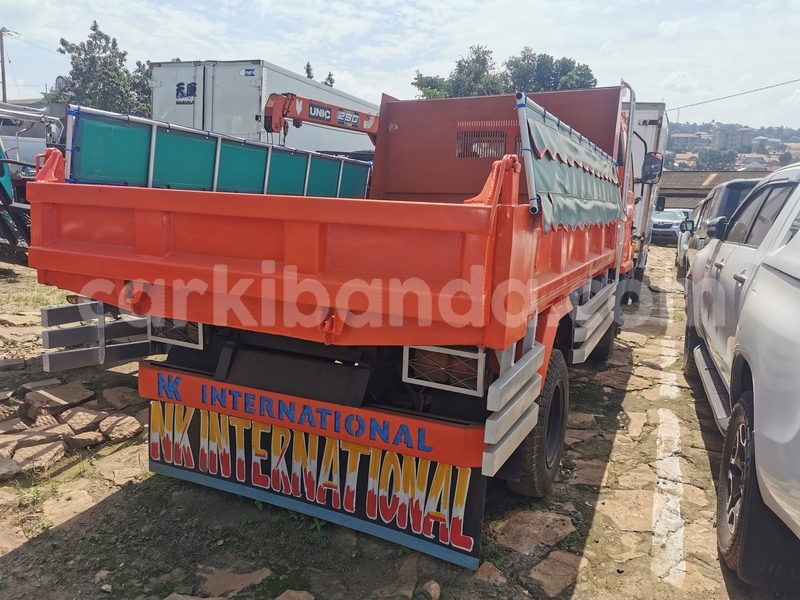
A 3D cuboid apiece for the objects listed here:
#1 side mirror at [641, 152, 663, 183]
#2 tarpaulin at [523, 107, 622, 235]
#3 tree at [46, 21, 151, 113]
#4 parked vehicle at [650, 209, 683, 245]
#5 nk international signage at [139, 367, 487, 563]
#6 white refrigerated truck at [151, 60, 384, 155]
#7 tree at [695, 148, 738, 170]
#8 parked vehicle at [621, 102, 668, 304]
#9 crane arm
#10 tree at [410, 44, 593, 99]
[{"bbox_3d":[2.181,-1.136,5.390,0.180,0.280,0.080,9,11,35],"label":"side mirror"},{"bbox_3d":[0.921,-0.540,2.945,0.120,0.380,2.600,7,10,24],"label":"tarpaulin"},{"bbox_3d":[-11.971,-6.931,24.582,4.400,7.500,4.200,-1,10,-26],"label":"tree"},{"bbox_3d":[12.536,-3.462,29.800,1.800,1.720,4.500,7,10,23],"label":"parked vehicle"},{"bbox_3d":[-0.444,0.628,2.660,1.673,0.542,0.120,7,10,24],"label":"nk international signage"},{"bbox_3d":[-2.274,-2.855,14.939,2.250,3.600,7.800,6,9,18],"label":"white refrigerated truck"},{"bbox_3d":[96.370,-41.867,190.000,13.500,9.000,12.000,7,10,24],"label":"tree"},{"bbox_3d":[4.008,-1.816,12.078,1.830,3.050,4.700,9,10,24],"label":"parked vehicle"},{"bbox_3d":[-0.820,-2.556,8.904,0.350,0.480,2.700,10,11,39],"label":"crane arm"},{"bbox_3d":[6.101,-10.054,38.837,11.000,10.600,8.000,4,9,8],"label":"tree"}]

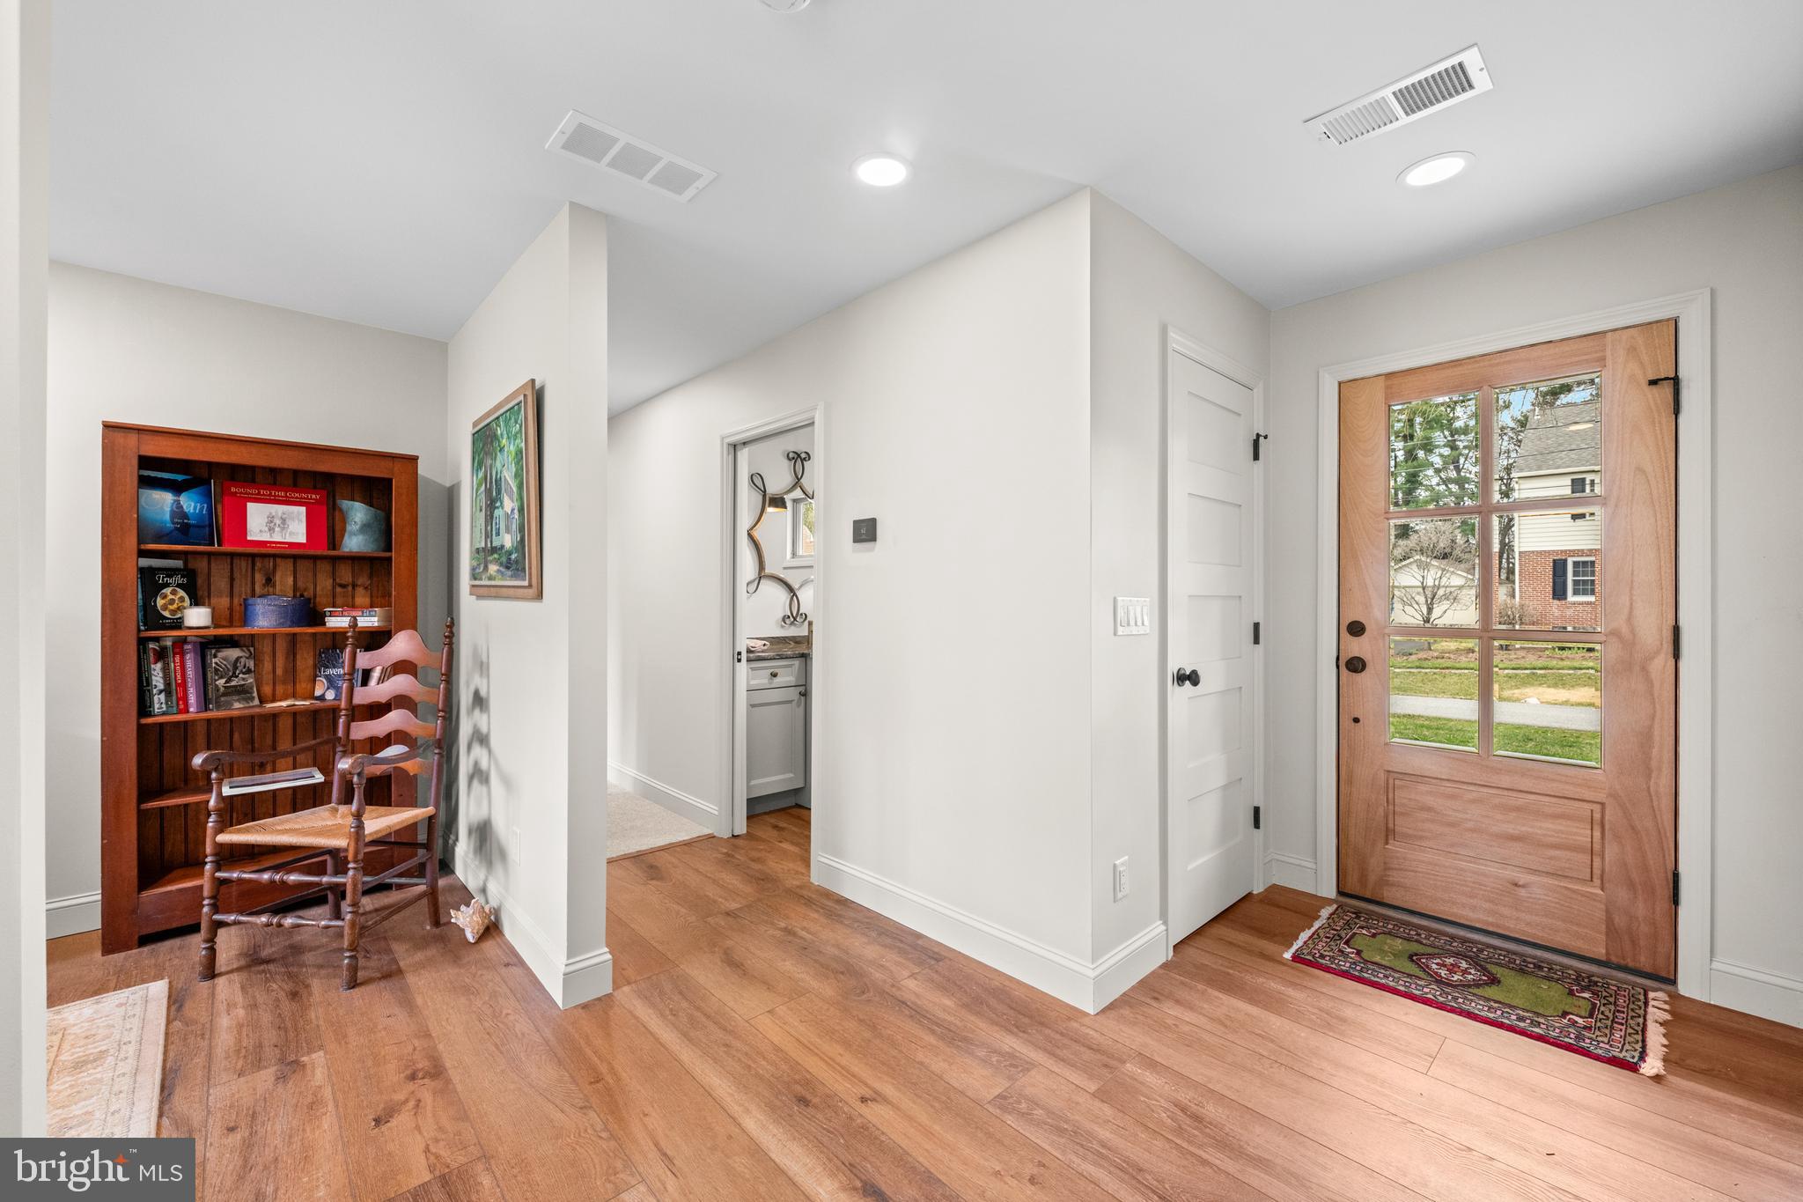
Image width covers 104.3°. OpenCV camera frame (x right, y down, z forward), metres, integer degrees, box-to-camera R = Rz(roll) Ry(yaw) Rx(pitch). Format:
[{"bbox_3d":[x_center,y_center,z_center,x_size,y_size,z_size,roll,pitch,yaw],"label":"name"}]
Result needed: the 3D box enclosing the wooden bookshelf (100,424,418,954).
[{"bbox_3d":[-2.463,0.297,2.764,0.886,1.805,0.280,0,0,-43],"label":"wooden bookshelf"}]

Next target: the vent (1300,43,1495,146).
[{"bbox_3d":[1.224,-1.220,1.740,0.198,0.016,0.345,0,0,-43],"label":"vent"}]

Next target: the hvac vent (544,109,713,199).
[{"bbox_3d":[-0.728,-1.197,1.921,0.390,0.016,0.200,0,0,-43],"label":"hvac vent"}]

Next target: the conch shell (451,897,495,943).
[{"bbox_3d":[-1.540,1.144,2.520,0.140,0.110,0.150,0,0,-31],"label":"conch shell"}]

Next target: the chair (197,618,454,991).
[{"bbox_3d":[-1.940,0.633,2.427,0.560,1.135,0.550,0,0,7],"label":"chair"}]

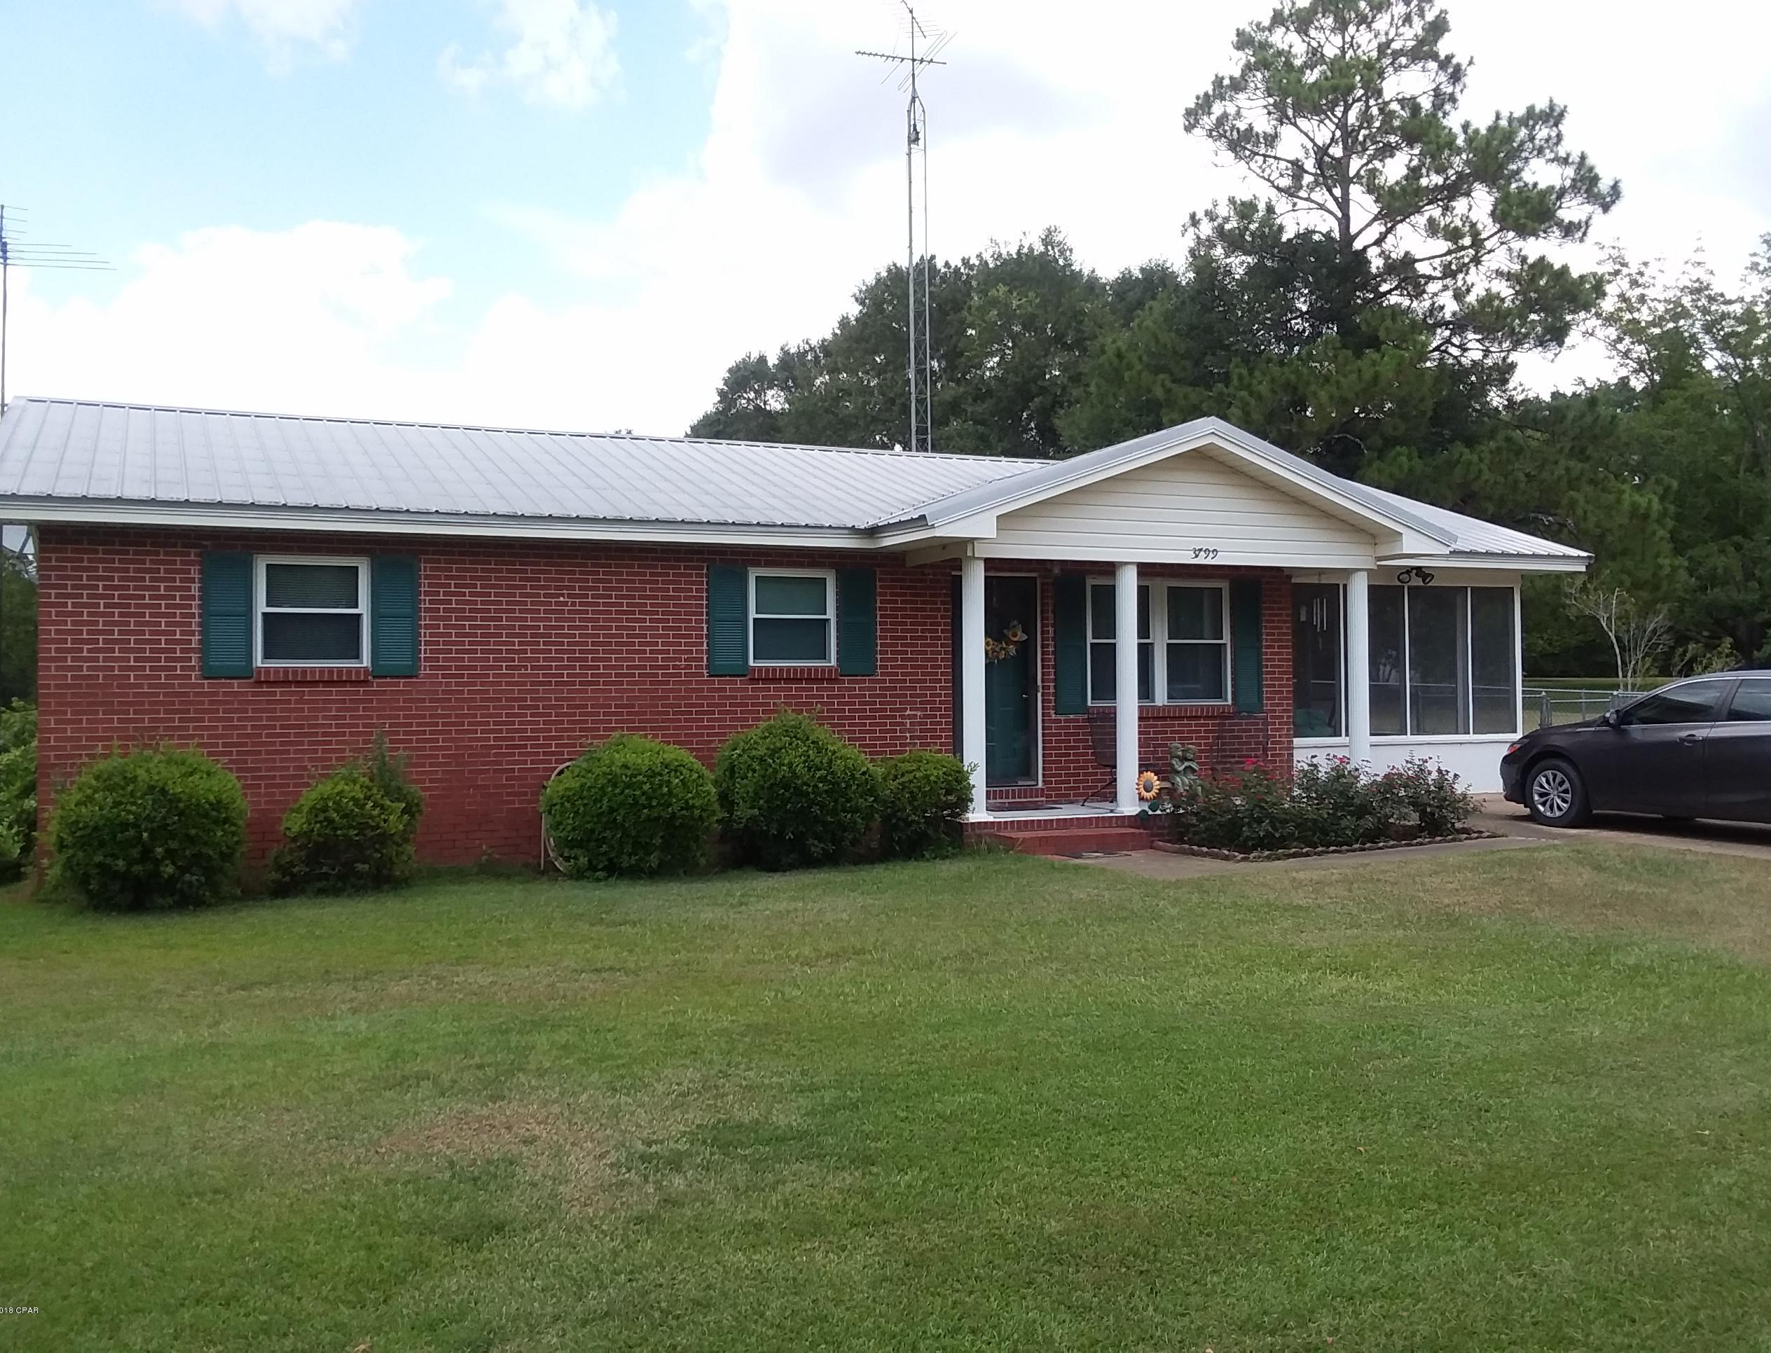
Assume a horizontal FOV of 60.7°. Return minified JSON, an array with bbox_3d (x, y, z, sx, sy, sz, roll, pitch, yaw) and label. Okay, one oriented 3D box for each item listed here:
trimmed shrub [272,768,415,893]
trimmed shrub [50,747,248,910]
[{"bbox_3d":[-4.093,1.180,11.400,1.046,0.934,1.003,0,0,-26],"label":"trimmed shrub"},{"bbox_3d":[-5.282,1.093,10.850,1.353,1.133,1.298,0,0,-26],"label":"trimmed shrub"}]

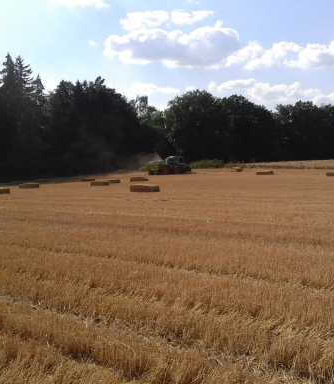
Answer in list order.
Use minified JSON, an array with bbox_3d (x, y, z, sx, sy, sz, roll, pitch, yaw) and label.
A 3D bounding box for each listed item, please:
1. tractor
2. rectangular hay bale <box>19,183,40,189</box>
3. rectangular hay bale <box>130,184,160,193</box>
[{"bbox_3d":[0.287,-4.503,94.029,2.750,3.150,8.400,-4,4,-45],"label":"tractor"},{"bbox_3d":[-15.084,-0.577,58.679,2.200,0.680,1.080,1,4,42],"label":"rectangular hay bale"},{"bbox_3d":[-1.748,-0.186,42.478,2.200,0.680,1.080,1,4,42],"label":"rectangular hay bale"}]

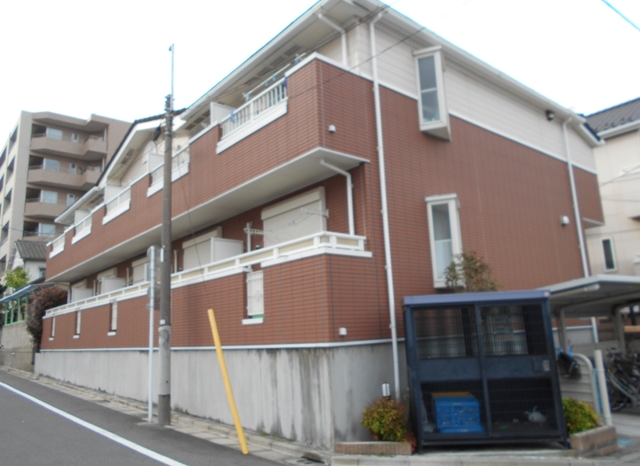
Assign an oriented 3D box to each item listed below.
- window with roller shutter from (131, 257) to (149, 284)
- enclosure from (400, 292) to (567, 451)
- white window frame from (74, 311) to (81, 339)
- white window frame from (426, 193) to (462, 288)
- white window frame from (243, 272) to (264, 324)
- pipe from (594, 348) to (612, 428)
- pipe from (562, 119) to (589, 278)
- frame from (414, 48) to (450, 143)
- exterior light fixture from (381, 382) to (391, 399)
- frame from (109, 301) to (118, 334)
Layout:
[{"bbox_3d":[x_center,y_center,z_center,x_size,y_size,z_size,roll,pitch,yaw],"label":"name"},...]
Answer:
[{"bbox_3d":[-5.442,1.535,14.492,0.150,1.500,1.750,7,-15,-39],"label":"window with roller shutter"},{"bbox_3d":[2.068,1.775,6.349,1.820,1.880,0.810,-3,-11,1],"label":"enclosure"},{"bbox_3d":[-7.961,3.031,15.947,0.150,0.840,0.620,7,-15,-39],"label":"white window frame"},{"bbox_3d":[2.168,0.157,8.198,0.520,1.530,0.480,-6,-12,15],"label":"white window frame"},{"bbox_3d":[-1.022,1.067,7.855,0.150,0.840,0.640,7,-15,-39],"label":"white window frame"},{"bbox_3d":[3.784,2.077,6.400,0.095,1.050,0.095,-3,-11,0],"label":"pipe"},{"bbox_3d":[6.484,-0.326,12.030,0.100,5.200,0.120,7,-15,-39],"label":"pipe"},{"bbox_3d":[2.056,-2.514,8.751,0.520,1.520,0.480,-6,-12,15],"label":"frame"},{"bbox_3d":[0.910,2.163,6.600,0.110,0.220,0.110,7,-15,-39],"label":"exterior light fixture"},{"bbox_3d":[-5.599,2.353,13.195,0.150,0.840,0.620,7,-15,-39],"label":"frame"}]

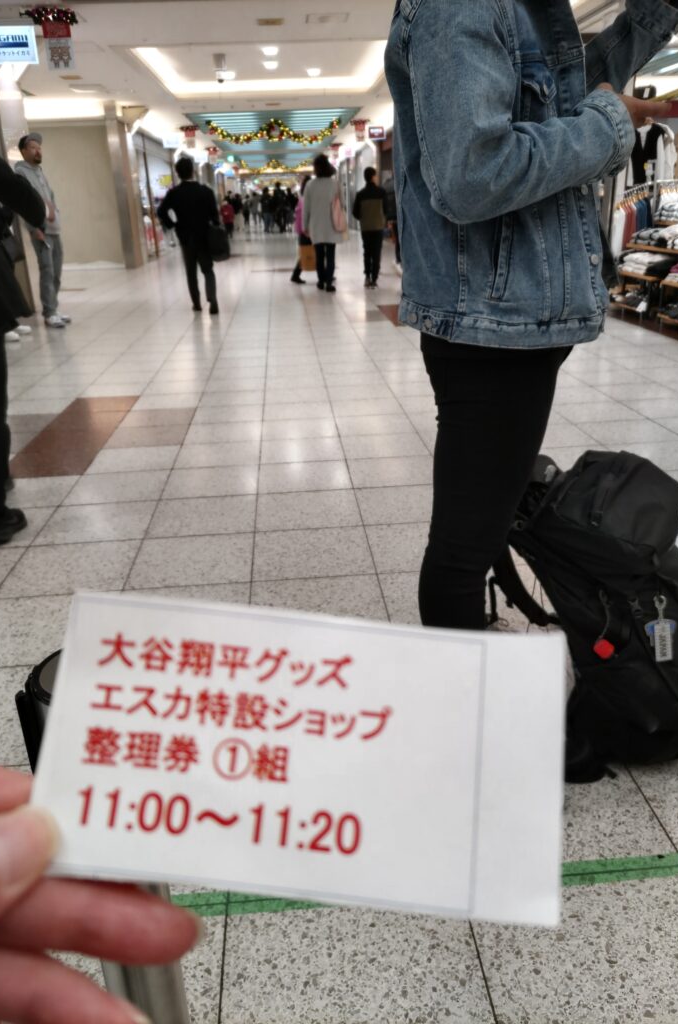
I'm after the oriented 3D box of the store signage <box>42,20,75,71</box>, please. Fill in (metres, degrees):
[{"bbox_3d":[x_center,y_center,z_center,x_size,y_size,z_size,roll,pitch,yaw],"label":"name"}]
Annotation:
[{"bbox_3d":[-2.919,-4.868,8.031,0.290,0.470,0.030,-3,22,-3],"label":"store signage"}]

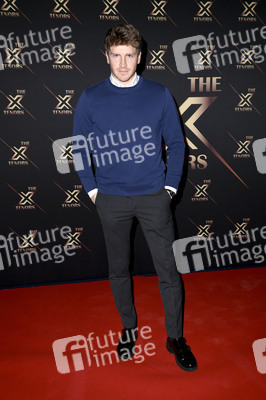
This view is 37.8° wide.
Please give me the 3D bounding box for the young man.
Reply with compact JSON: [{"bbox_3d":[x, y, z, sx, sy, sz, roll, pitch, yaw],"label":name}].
[{"bbox_3d":[0.014,0.006,2.138,0.630,1.820,0.400,-1,11,0],"label":"young man"}]

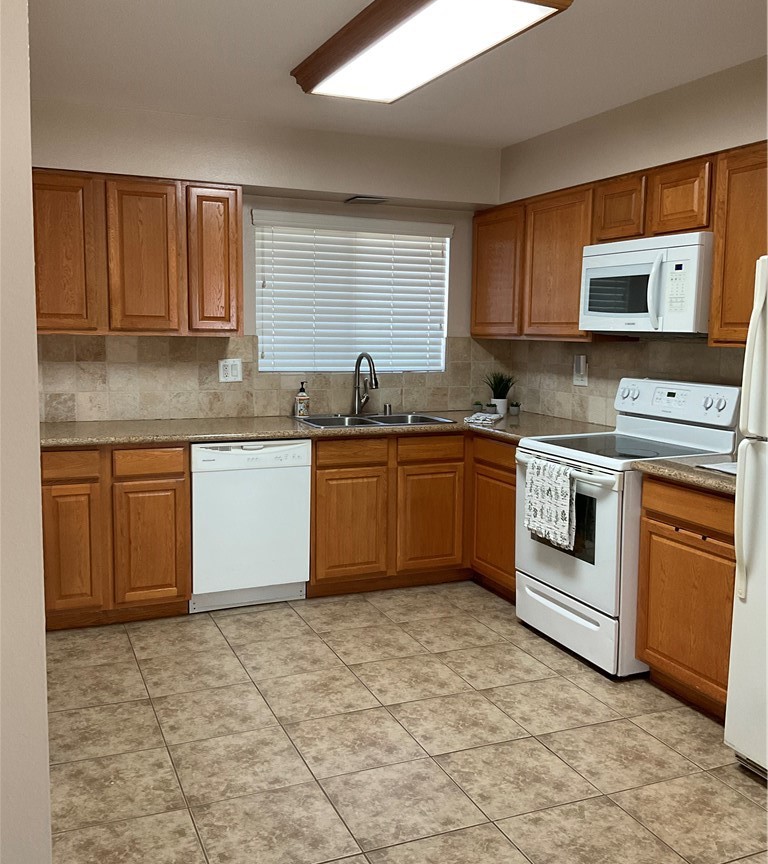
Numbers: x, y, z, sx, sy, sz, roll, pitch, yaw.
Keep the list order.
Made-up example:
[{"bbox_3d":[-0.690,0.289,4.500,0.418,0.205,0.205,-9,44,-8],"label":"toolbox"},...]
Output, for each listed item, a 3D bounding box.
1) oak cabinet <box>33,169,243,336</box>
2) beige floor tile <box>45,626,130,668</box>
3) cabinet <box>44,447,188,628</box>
[{"bbox_3d":[-1.295,-0.885,4.386,1.085,0.771,0.319,-2,8,-23],"label":"oak cabinet"},{"bbox_3d":[-1.333,0.970,3.809,0.402,0.010,0.404,-2,8,-23],"label":"beige floor tile"},{"bbox_3d":[-1.369,0.461,4.285,0.686,0.872,0.617,-2,8,-23],"label":"cabinet"}]

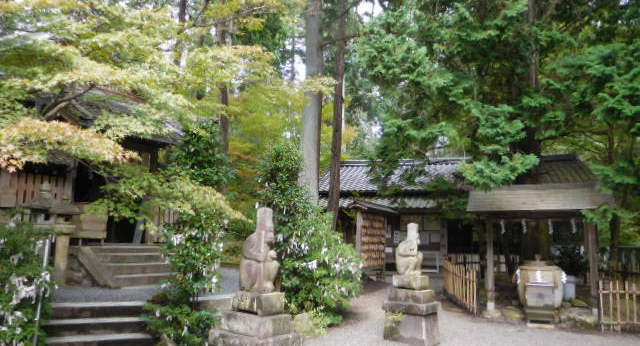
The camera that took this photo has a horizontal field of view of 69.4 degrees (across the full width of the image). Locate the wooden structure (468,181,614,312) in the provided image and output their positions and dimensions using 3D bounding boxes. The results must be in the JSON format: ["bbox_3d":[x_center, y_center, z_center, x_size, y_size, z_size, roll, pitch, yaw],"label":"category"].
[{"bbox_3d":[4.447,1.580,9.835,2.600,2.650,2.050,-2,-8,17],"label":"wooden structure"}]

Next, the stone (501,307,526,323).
[{"bbox_3d":[3.639,2.730,8.834,0.470,0.260,0.380,-1,-8,11],"label":"stone"}]

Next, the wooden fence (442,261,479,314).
[{"bbox_3d":[3.538,2.796,11.682,0.120,0.920,4.000,0,-8,7],"label":"wooden fence"}]

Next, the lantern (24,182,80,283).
[{"bbox_3d":[-4.286,1.003,7.525,0.700,1.620,0.680,3,-8,-17],"label":"lantern"}]

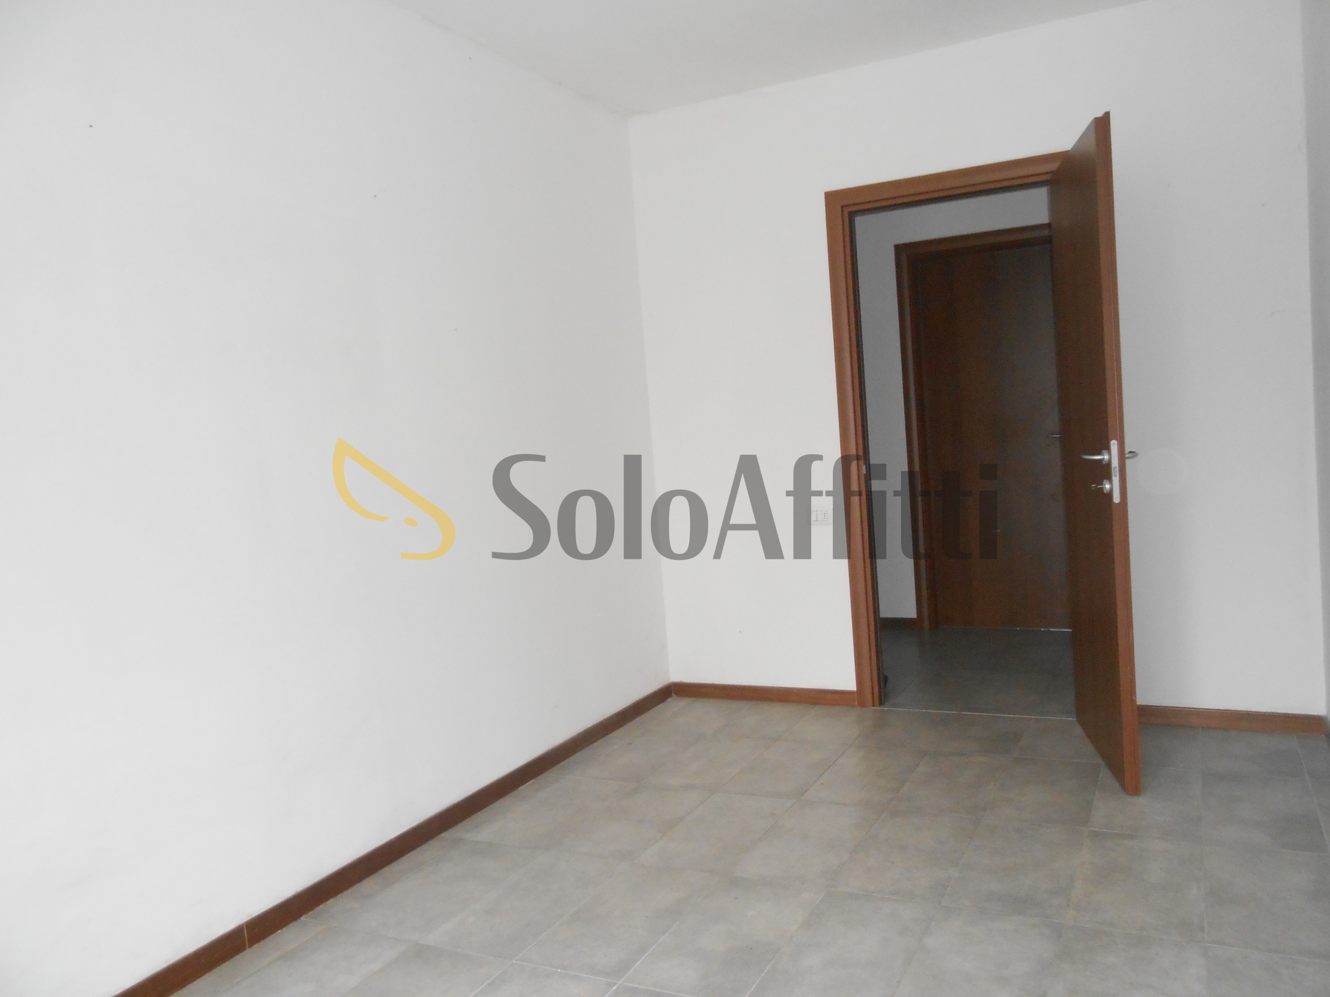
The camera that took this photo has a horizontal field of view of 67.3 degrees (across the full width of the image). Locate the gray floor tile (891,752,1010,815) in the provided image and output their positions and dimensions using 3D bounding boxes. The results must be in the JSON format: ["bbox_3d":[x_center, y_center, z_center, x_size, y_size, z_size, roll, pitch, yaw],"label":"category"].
[{"bbox_3d":[0.968,0.957,3.363,0.298,0.010,0.593,-3,4,28],"label":"gray floor tile"}]

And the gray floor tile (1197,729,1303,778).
[{"bbox_3d":[2.051,0.895,3.520,0.300,0.010,0.522,-3,4,27],"label":"gray floor tile"}]

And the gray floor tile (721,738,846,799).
[{"bbox_3d":[0.443,0.983,3.638,0.298,0.010,0.593,-3,4,28],"label":"gray floor tile"}]

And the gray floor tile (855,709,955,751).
[{"bbox_3d":[0.960,0.923,3.991,0.298,0.010,0.516,-3,4,28],"label":"gray floor tile"}]

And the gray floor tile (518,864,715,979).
[{"bbox_3d":[-0.098,1.091,2.609,0.299,0.010,0.598,-3,4,27],"label":"gray floor tile"}]

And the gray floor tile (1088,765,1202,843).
[{"bbox_3d":[1.526,0.956,3.159,0.300,0.010,0.601,-3,4,27],"label":"gray floor tile"}]

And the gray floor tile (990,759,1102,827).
[{"bbox_3d":[1.230,0.945,3.226,0.298,0.010,0.593,-3,4,28],"label":"gray floor tile"}]

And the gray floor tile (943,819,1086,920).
[{"bbox_3d":[0.983,1.019,2.763,0.300,0.010,0.601,-3,4,27],"label":"gray floor tile"}]

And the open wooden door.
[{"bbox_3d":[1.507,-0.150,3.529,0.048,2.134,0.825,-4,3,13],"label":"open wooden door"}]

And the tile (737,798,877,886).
[{"bbox_3d":[0.447,1.043,3.042,0.300,0.010,0.601,-3,4,27],"label":"tile"}]

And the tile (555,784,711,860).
[{"bbox_3d":[-0.088,1.066,3.320,0.300,0.010,0.601,-3,4,27],"label":"tile"}]

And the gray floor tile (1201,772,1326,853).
[{"bbox_3d":[1.755,0.919,2.951,0.298,0.010,0.593,-3,4,28],"label":"gray floor tile"}]

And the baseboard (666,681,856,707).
[{"bbox_3d":[0.433,0.890,4.551,0.923,0.073,0.013,-3,4,28],"label":"baseboard"}]

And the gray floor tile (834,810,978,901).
[{"bbox_3d":[0.696,1.008,2.839,0.298,0.010,0.593,-3,4,28],"label":"gray floor tile"}]

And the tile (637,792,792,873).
[{"bbox_3d":[0.171,1.033,3.114,0.298,0.010,0.593,-3,4,28],"label":"tile"}]

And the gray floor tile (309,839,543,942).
[{"bbox_3d":[-0.628,1.116,2.885,0.299,0.010,0.598,-3,4,27],"label":"gray floor tile"}]

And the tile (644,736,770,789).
[{"bbox_3d":[0.187,1.014,3.855,0.300,0.010,0.601,-3,4,27],"label":"tile"}]

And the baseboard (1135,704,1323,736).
[{"bbox_3d":[2.013,0.815,3.686,0.707,0.074,0.013,-3,4,28],"label":"baseboard"}]

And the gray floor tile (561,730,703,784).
[{"bbox_3d":[-0.097,1.026,4.002,0.300,0.010,0.601,-3,4,27],"label":"gray floor tile"}]

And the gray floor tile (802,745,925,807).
[{"bbox_3d":[0.723,0.991,3.576,0.300,0.010,0.601,-3,4,27],"label":"gray floor tile"}]

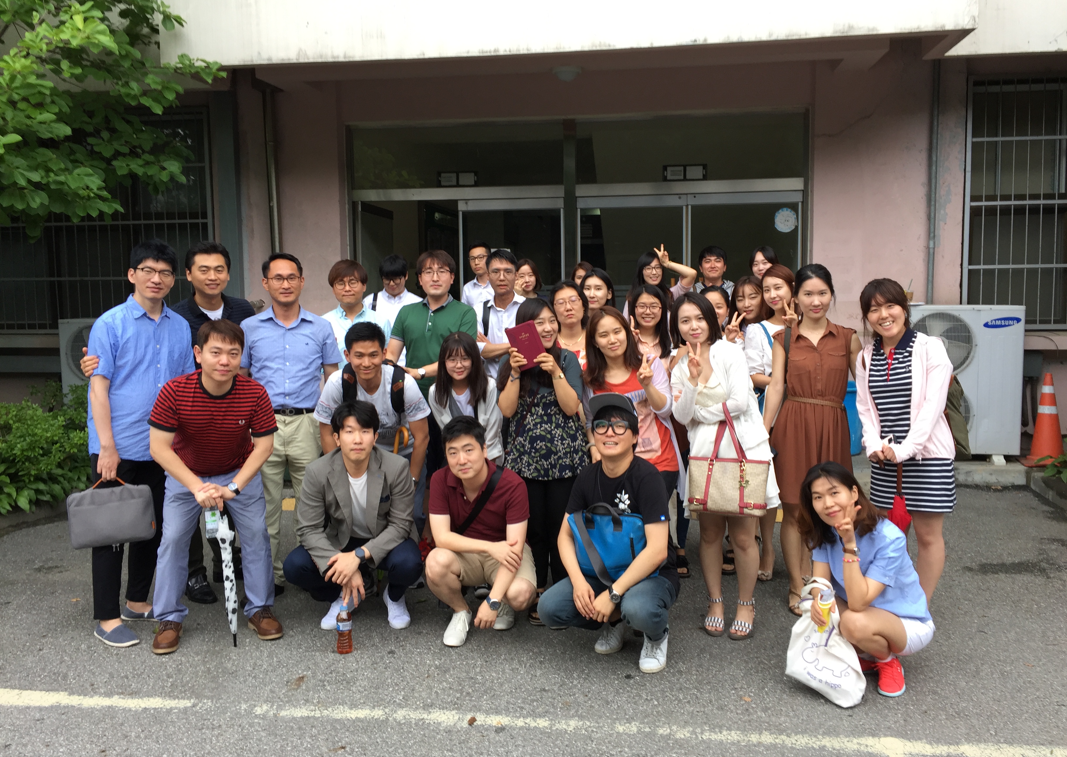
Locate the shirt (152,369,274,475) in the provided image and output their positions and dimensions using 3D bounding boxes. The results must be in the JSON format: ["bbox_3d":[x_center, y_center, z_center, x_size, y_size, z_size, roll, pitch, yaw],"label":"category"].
[{"bbox_3d":[-1.434,0.207,4.000,0.530,0.590,0.330,-2,35,-18],"label":"shirt"}]

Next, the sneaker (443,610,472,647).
[{"bbox_3d":[-0.343,1.123,4.094,0.100,0.100,0.280,0,5,6],"label":"sneaker"}]

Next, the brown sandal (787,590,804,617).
[{"bbox_3d":[1.308,1.109,4.458,0.088,0.090,0.240,0,5,7],"label":"brown sandal"}]

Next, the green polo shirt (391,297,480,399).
[{"bbox_3d":[-0.532,-0.126,4.878,0.490,0.650,0.290,-1,5,-2],"label":"green polo shirt"}]

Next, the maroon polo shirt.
[{"bbox_3d":[-0.250,0.587,4.100,0.450,0.480,0.340,-1,23,3],"label":"maroon polo shirt"}]

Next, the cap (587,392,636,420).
[{"bbox_3d":[0.317,0.075,3.600,0.175,0.140,0.265,0,-27,14],"label":"cap"}]

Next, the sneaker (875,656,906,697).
[{"bbox_3d":[1.365,1.116,3.400,0.097,0.095,0.245,1,5,24],"label":"sneaker"}]

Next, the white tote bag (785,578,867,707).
[{"bbox_3d":[1.124,1.019,3.440,0.305,0.455,0.150,1,5,21],"label":"white tote bag"}]

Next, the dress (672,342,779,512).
[{"bbox_3d":[0.888,0.210,4.130,0.460,0.790,0.310,1,5,16],"label":"dress"}]

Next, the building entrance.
[{"bbox_3d":[0.354,-0.842,8.019,4.036,2.939,0.200,0,5,7],"label":"building entrance"}]

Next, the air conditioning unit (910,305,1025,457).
[{"bbox_3d":[3.424,0.002,7.244,0.935,1.190,0.330,-1,5,1],"label":"air conditioning unit"}]

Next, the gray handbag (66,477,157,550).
[{"bbox_3d":[-1.840,0.589,3.900,0.350,0.280,0.070,-7,7,-18],"label":"gray handbag"}]

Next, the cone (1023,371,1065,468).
[{"bbox_3d":[4.087,0.300,7.088,0.370,0.710,0.370,0,5,10],"label":"cone"}]

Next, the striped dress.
[{"bbox_3d":[1.695,0.188,4.000,0.375,0.820,0.270,2,6,25],"label":"striped dress"}]

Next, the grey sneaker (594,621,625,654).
[{"bbox_3d":[0.345,1.058,3.844,0.110,0.120,0.285,1,15,19],"label":"grey sneaker"}]

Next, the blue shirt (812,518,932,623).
[{"bbox_3d":[1.315,0.750,3.460,0.410,0.440,0.400,3,6,40],"label":"blue shirt"}]

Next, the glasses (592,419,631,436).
[{"bbox_3d":[0.337,0.204,3.645,0.147,0.053,0.145,1,-7,21],"label":"glasses"}]

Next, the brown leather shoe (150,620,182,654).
[{"bbox_3d":[-1.605,1.108,3.943,0.112,0.115,0.290,-2,5,-13],"label":"brown leather shoe"}]

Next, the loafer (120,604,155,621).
[{"bbox_3d":[-1.819,1.103,4.250,0.262,0.075,0.098,1,5,18],"label":"loafer"}]

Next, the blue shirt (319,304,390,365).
[{"bbox_3d":[-0.981,-0.075,4.979,0.450,0.670,0.280,-1,5,-8],"label":"blue shirt"}]

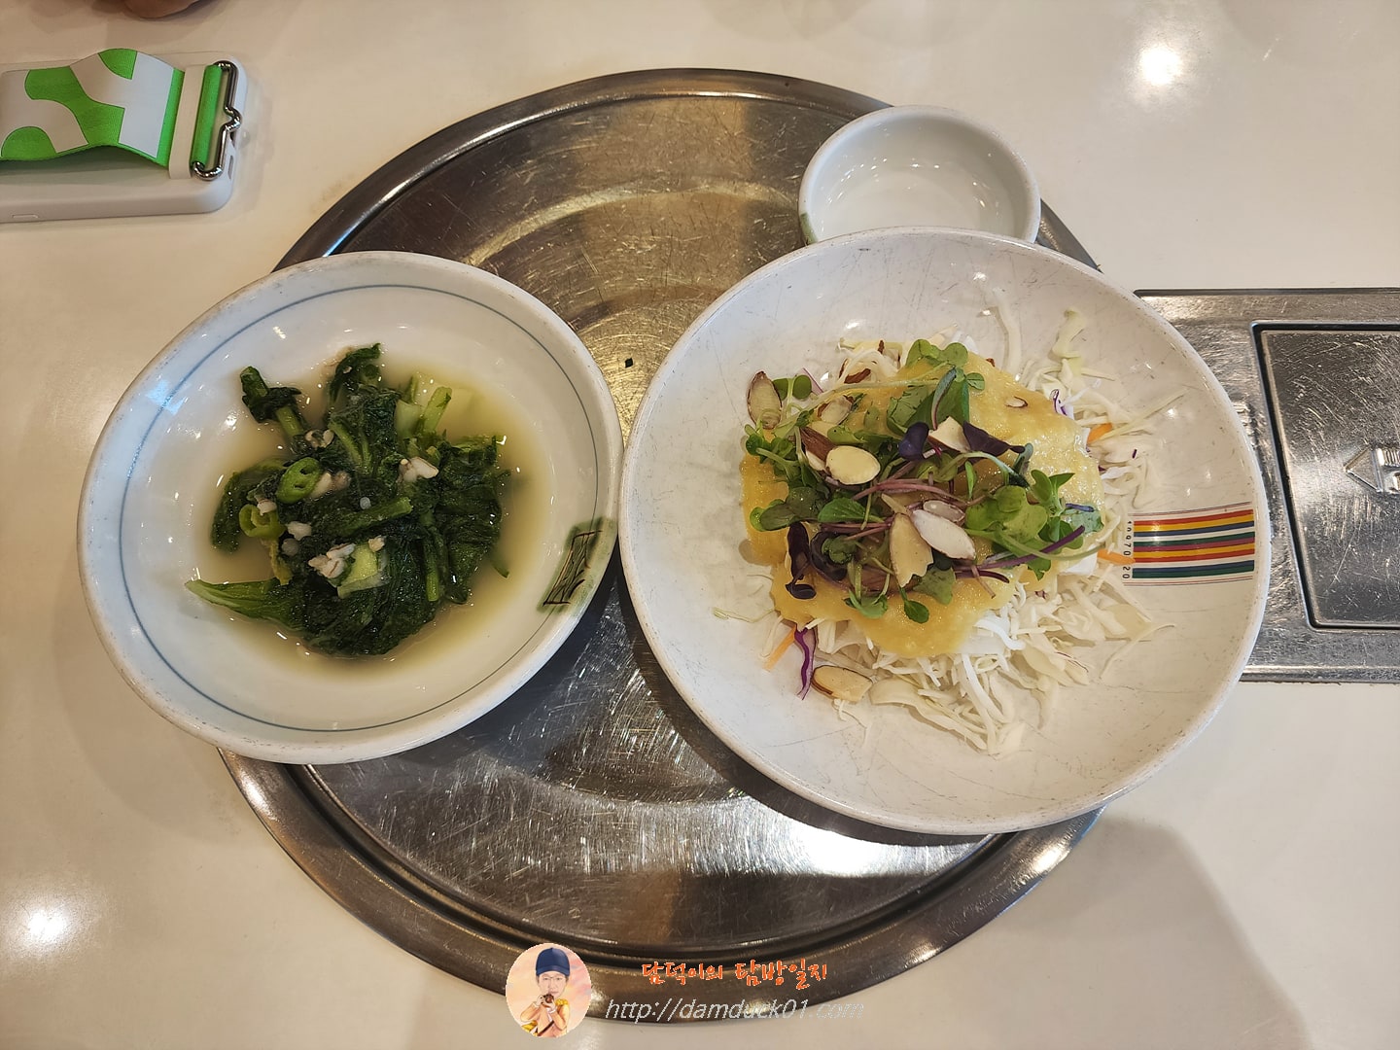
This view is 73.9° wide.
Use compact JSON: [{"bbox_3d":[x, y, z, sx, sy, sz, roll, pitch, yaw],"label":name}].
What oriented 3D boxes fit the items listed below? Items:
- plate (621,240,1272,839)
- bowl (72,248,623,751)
[{"bbox_3d":[0.075,0.000,0.320,0.202,0.050,0.202,-1,71,2],"label":"plate"},{"bbox_3d":[-0.114,-0.006,0.330,0.181,0.045,0.181,-1,71,2],"label":"bowl"}]

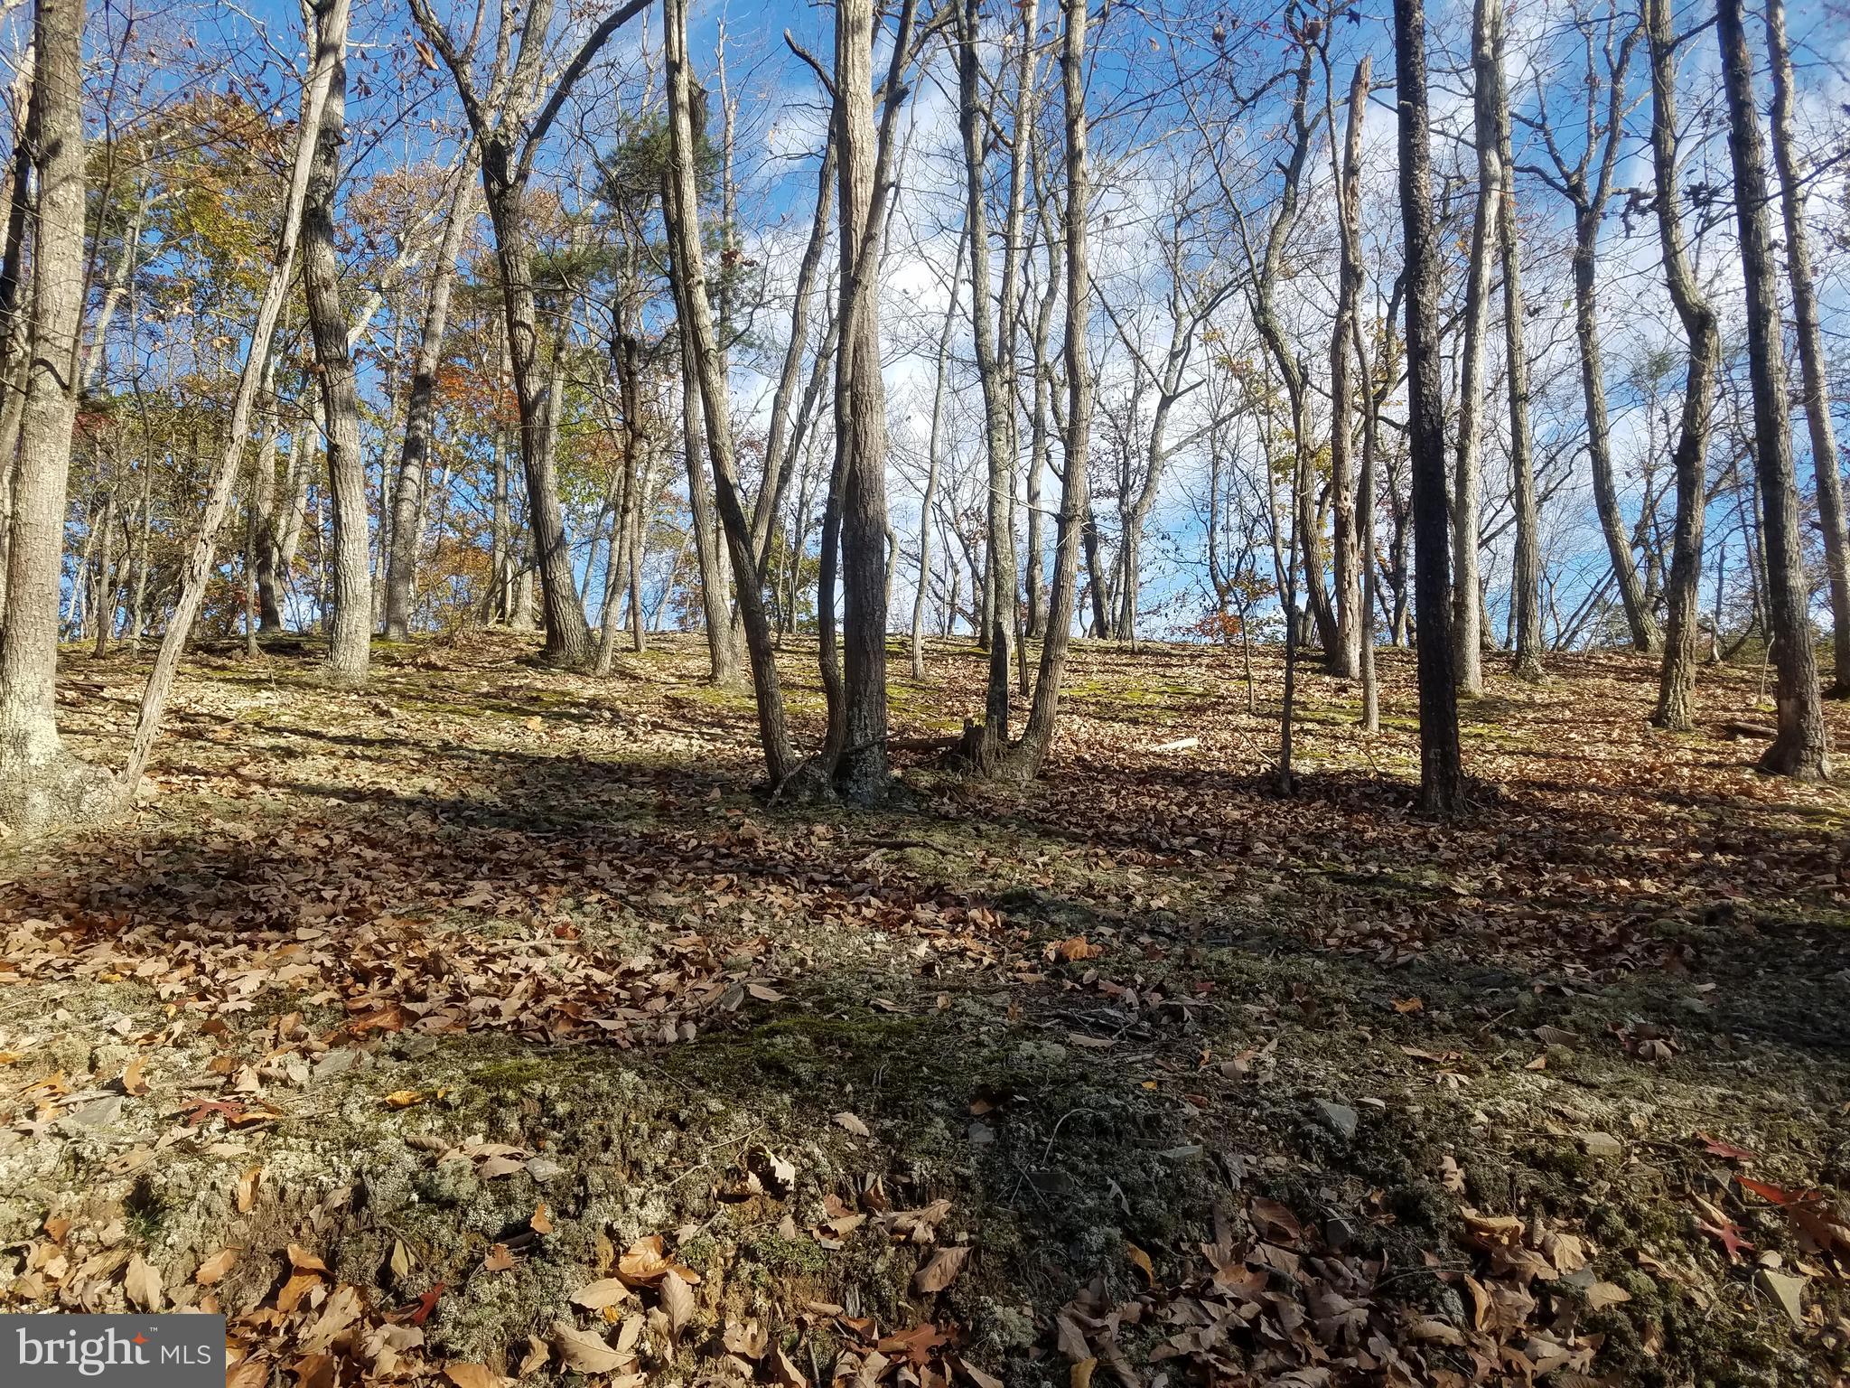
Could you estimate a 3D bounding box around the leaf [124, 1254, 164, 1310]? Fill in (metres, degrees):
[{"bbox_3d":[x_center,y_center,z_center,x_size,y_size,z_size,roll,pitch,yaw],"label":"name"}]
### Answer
[{"bbox_3d":[-1.462,1.099,2.600,0.063,0.103,0.025,-20,-36,-27],"label":"leaf"}]

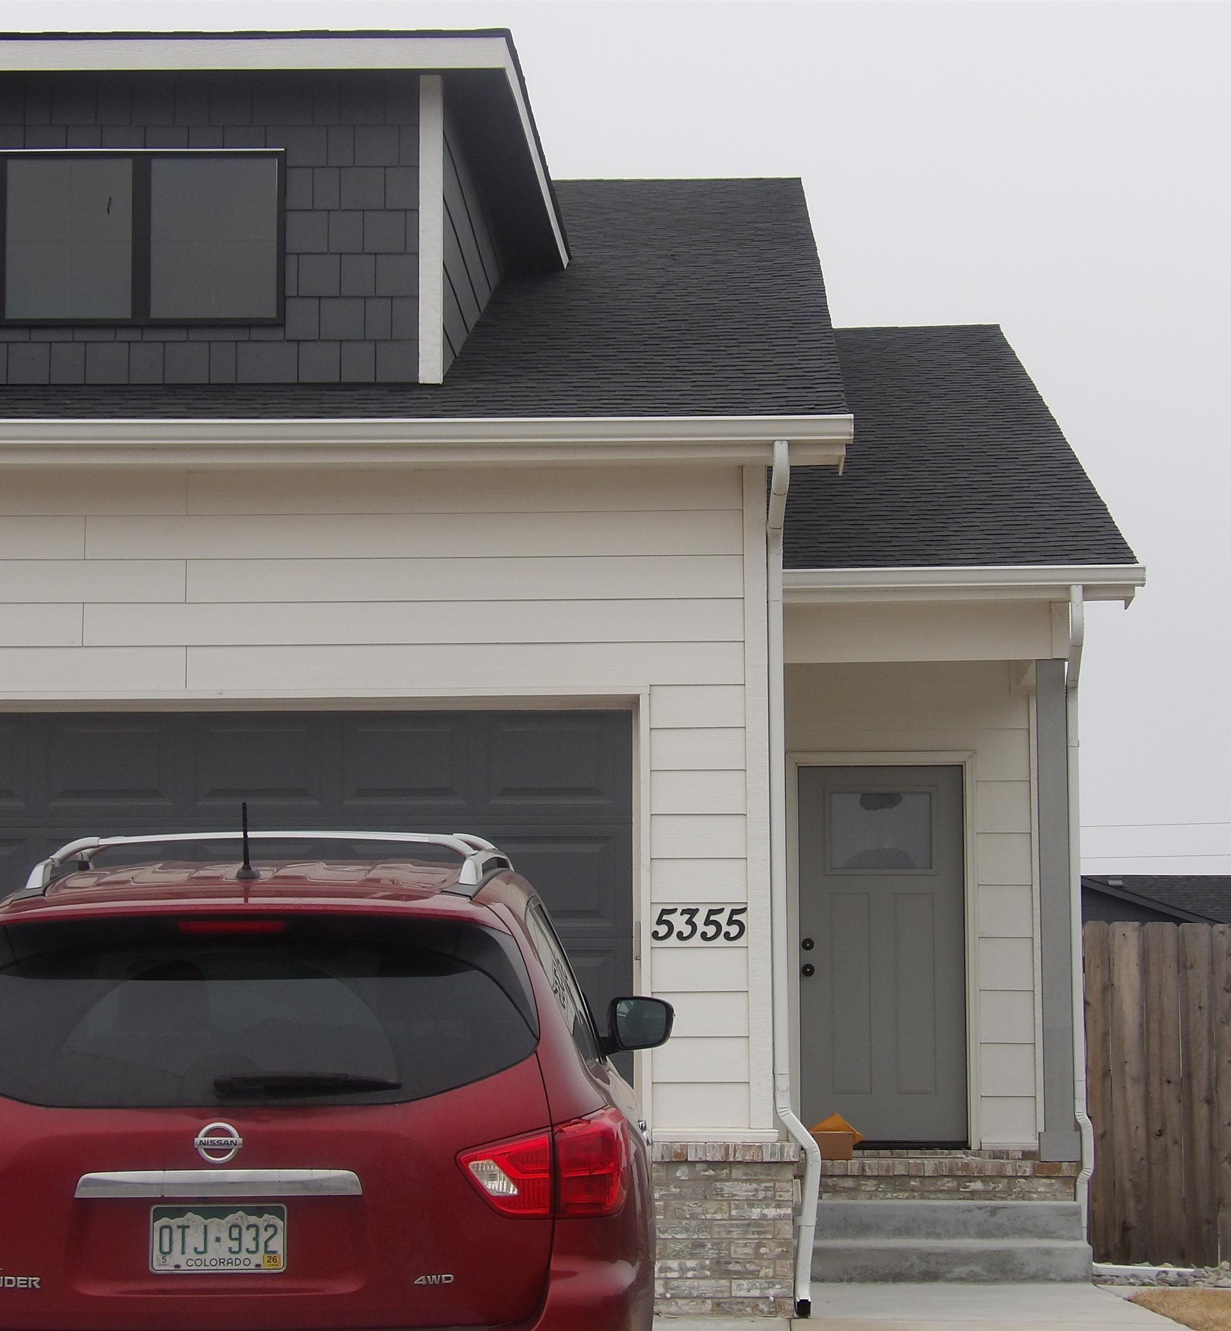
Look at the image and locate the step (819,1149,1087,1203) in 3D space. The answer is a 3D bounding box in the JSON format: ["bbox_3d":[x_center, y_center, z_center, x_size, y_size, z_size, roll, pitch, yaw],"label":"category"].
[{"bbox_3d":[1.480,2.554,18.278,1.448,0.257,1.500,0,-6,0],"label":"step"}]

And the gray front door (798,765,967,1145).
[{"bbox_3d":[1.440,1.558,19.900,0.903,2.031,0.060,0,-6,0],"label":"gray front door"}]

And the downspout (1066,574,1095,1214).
[{"bbox_3d":[2.220,1.160,17.670,0.110,3.126,0.240,0,-6,0],"label":"downspout"}]

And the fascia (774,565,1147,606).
[{"bbox_3d":[1.615,-0.382,17.582,1.800,0.186,0.140,0,-6,0],"label":"fascia"}]

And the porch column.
[{"bbox_3d":[2.139,1.175,17.829,0.185,2.414,0.185,0,-6,0],"label":"porch column"}]

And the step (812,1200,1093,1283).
[{"bbox_3d":[1.474,2.693,17.266,1.436,0.355,0.620,0,-6,0],"label":"step"}]

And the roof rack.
[{"bbox_3d":[-0.887,0.521,9.955,1.200,0.165,1.800,0,-2,0],"label":"roof rack"}]

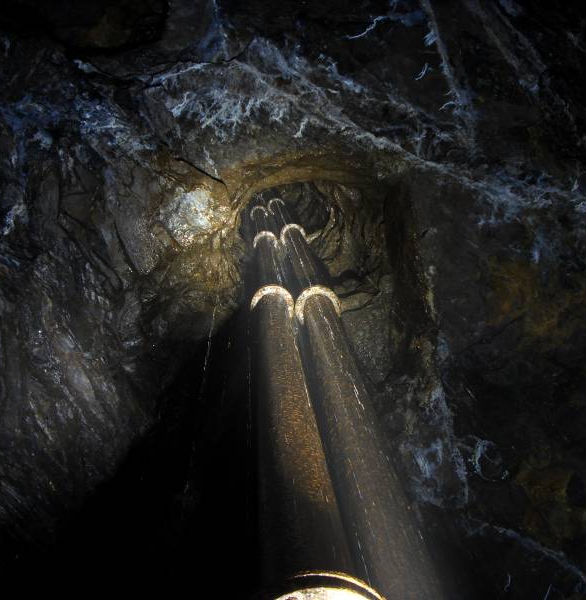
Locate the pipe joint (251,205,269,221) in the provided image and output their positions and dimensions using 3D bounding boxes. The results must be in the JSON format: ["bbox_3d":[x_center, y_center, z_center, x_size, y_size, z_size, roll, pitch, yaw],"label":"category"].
[{"bbox_3d":[-0.461,-1.208,12.659,0.250,0.070,0.250,0,-80,-3],"label":"pipe joint"}]

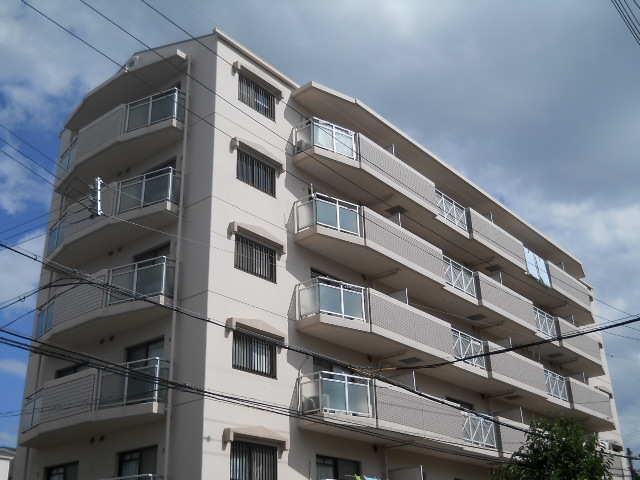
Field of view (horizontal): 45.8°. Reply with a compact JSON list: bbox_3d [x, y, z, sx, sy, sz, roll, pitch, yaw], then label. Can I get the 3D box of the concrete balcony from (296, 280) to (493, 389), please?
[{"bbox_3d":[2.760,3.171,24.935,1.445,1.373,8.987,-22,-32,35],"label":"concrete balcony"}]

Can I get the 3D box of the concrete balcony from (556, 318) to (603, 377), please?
[{"bbox_3d":[12.075,5.198,36.150,1.360,1.392,6.472,-22,-32,35],"label":"concrete balcony"}]

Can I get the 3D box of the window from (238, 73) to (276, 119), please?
[{"bbox_3d":[-1.970,-4.470,23.828,0.150,0.993,1.632,-22,-32,35],"label":"window"}]

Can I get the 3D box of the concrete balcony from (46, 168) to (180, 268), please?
[{"bbox_3d":[-6.494,-0.606,22.872,5.829,1.403,0.959,-20,-31,33],"label":"concrete balcony"}]

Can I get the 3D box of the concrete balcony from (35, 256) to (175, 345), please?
[{"bbox_3d":[-6.425,1.947,21.721,5.874,1.386,1.140,-22,-32,35],"label":"concrete balcony"}]

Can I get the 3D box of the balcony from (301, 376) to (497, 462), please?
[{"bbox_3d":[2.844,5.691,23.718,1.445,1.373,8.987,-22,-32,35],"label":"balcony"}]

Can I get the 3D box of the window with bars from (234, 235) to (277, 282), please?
[{"bbox_3d":[-1.804,0.570,21.391,0.150,0.993,1.632,-22,-32,35],"label":"window with bars"}]

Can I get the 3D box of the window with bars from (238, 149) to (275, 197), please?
[{"bbox_3d":[-1.844,-1.998,22.581,0.150,1.090,1.704,-22,-32,35],"label":"window with bars"}]

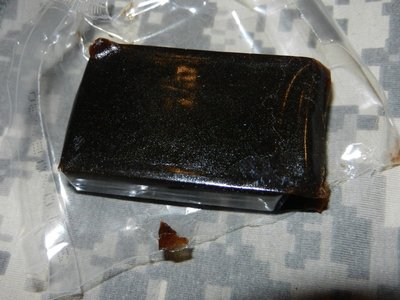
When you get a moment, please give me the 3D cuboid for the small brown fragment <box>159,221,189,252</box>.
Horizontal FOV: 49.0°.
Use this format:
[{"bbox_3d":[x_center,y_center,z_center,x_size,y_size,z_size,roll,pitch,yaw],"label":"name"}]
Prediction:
[{"bbox_3d":[-0.007,0.022,0.115,0.007,0.003,0.007,0,71,2],"label":"small brown fragment"}]

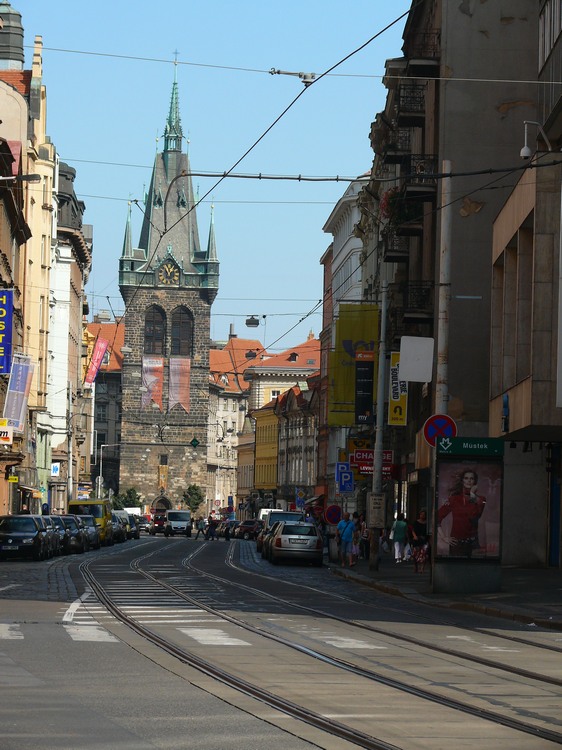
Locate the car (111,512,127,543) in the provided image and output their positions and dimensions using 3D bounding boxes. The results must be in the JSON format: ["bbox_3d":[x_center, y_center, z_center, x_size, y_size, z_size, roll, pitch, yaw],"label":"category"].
[{"bbox_3d":[-10.200,9.071,173.500,1.770,1.550,4.300,1,-3,-1],"label":"car"}]

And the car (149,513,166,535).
[{"bbox_3d":[-9.859,12.333,241.000,1.700,1.560,4.100,0,-3,-1],"label":"car"}]

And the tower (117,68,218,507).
[{"bbox_3d":[-15.600,-10.900,411.000,13.700,65.000,12.500,2,-3,-5],"label":"tower"}]

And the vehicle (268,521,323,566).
[{"bbox_3d":[0.507,5.502,96.300,1.660,1.450,4.230,1,-3,-1],"label":"vehicle"}]

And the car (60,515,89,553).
[{"bbox_3d":[-8.600,6.263,116.000,1.750,1.460,4.300,0,-3,0],"label":"car"}]

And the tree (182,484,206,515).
[{"bbox_3d":[-11.371,17.122,385.000,3.100,5.500,3.100,0,-3,0],"label":"tree"}]

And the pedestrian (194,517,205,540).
[{"bbox_3d":[-5.912,11.187,215.000,0.700,1.690,0.500,1,-3,0],"label":"pedestrian"}]

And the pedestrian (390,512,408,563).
[{"bbox_3d":[3.846,5.328,96.000,0.520,1.640,0.380,0,-3,0],"label":"pedestrian"}]

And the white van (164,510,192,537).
[{"bbox_3d":[-8.691,12.612,250.500,2.050,2.270,5.300,1,-3,-1],"label":"white van"}]

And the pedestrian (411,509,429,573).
[{"bbox_3d":[3.728,4.476,79.000,0.500,1.660,0.360,1,-3,6],"label":"pedestrian"}]

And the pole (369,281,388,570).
[{"bbox_3d":[2.796,1.440,83.200,0.300,8.250,0.300,2,-3,0],"label":"pole"}]

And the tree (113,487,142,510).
[{"bbox_3d":[-20.062,17.187,385.000,4.000,5.300,4.000,0,-3,0],"label":"tree"}]

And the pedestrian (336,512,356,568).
[{"bbox_3d":[2.022,5.002,90.500,0.560,1.700,0.380,1,-3,-1],"label":"pedestrian"}]

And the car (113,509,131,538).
[{"bbox_3d":[-9.750,8.818,171.000,1.780,1.620,4.400,0,-3,-1],"label":"car"}]

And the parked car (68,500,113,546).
[{"bbox_3d":[-9.882,7.649,152.000,1.950,2.250,5.000,1,-3,-1],"label":"parked car"}]

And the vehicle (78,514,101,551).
[{"bbox_3d":[-8.620,6.751,126.500,1.760,1.480,4.300,0,-3,0],"label":"vehicle"}]

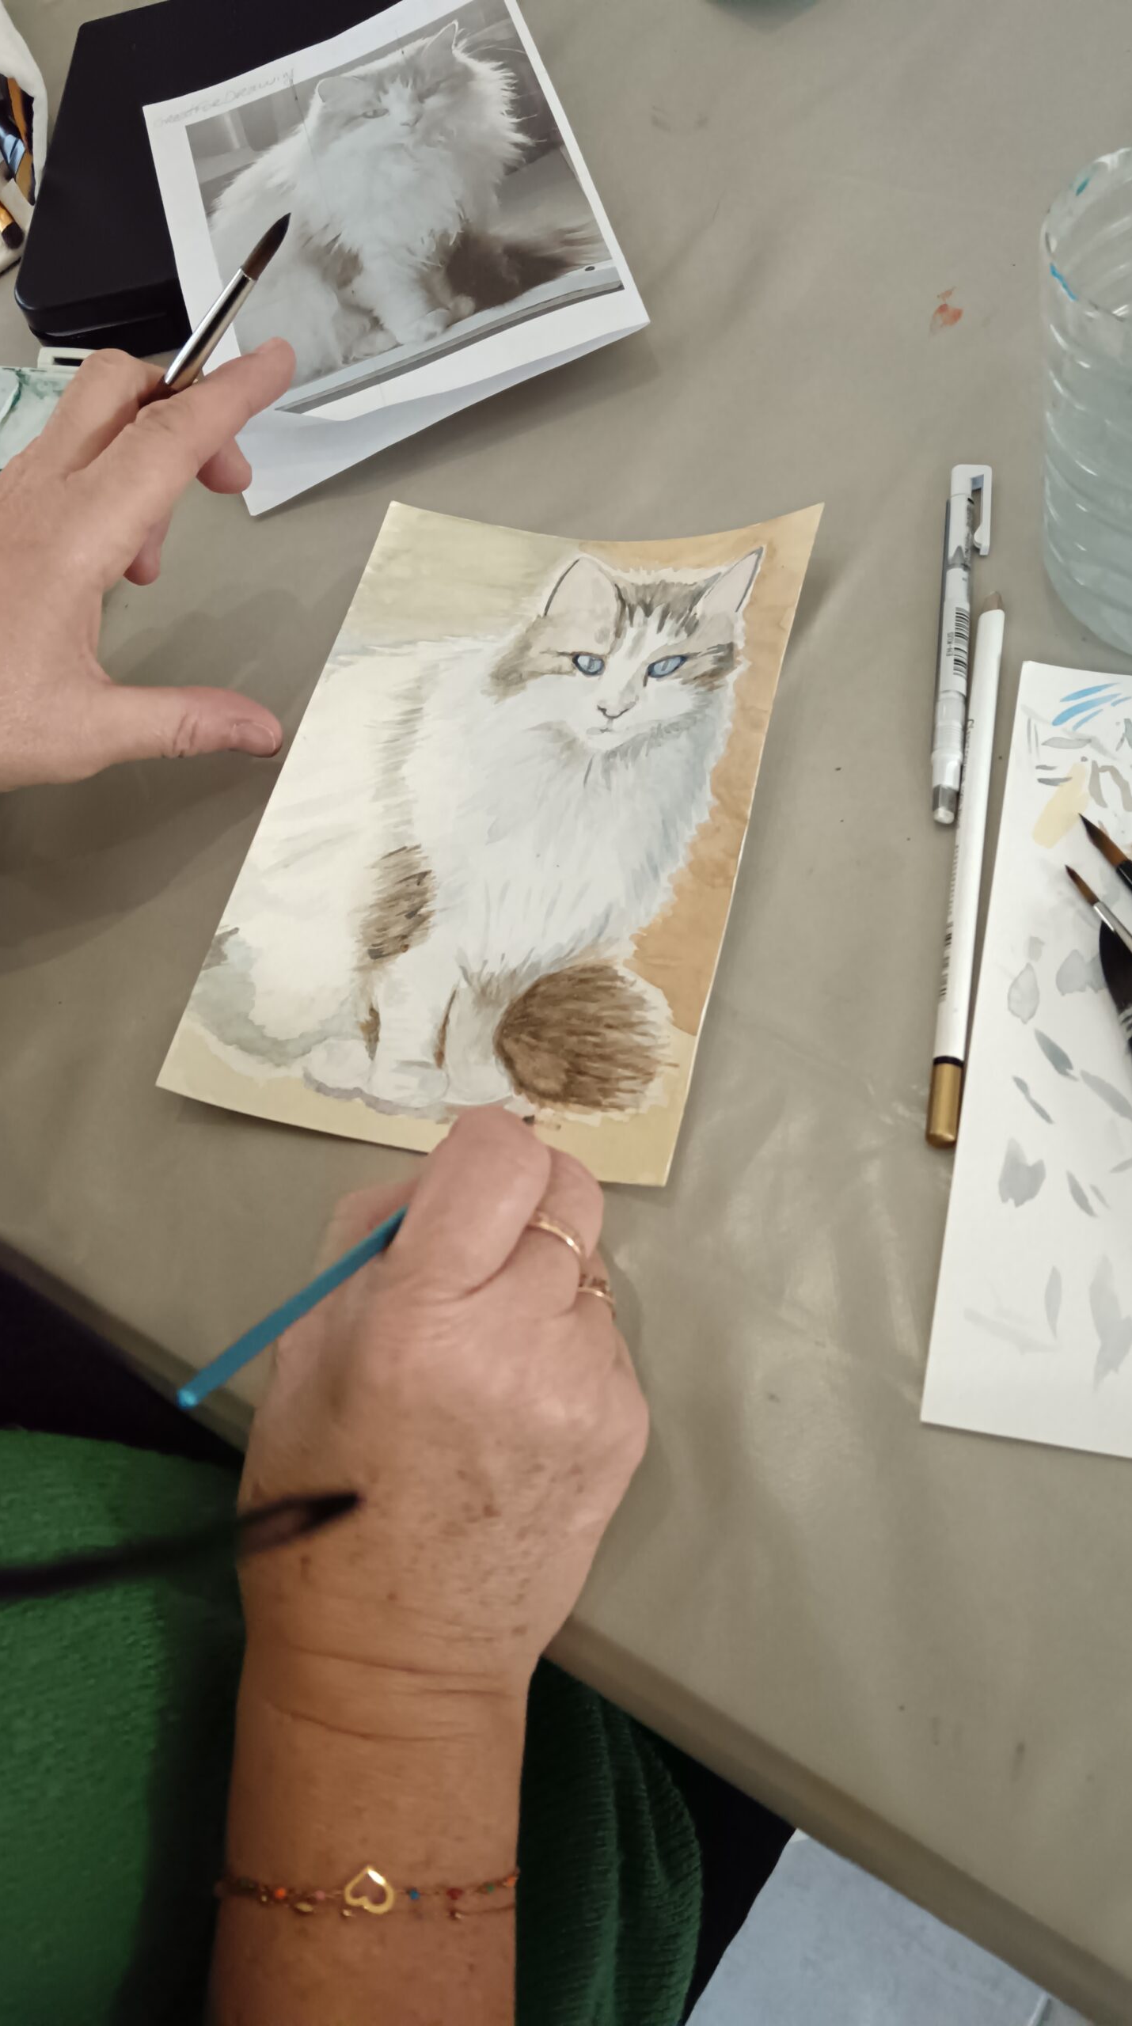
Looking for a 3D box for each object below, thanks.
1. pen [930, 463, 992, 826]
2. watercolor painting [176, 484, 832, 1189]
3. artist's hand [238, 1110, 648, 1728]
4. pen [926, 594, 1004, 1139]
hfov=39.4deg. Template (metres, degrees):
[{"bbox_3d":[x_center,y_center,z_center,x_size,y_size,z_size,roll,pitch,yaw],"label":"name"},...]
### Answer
[{"bbox_3d":[0.112,-0.107,0.445,0.013,0.009,0.123,2,67,15],"label":"pen"},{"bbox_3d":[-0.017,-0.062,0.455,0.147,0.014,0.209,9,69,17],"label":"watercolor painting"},{"bbox_3d":[-0.025,0.084,0.357,0.086,0.064,0.142,1,59,14],"label":"artist's hand"},{"bbox_3d":[0.107,-0.043,0.418,0.008,0.008,0.166,5,67,16],"label":"pen"}]

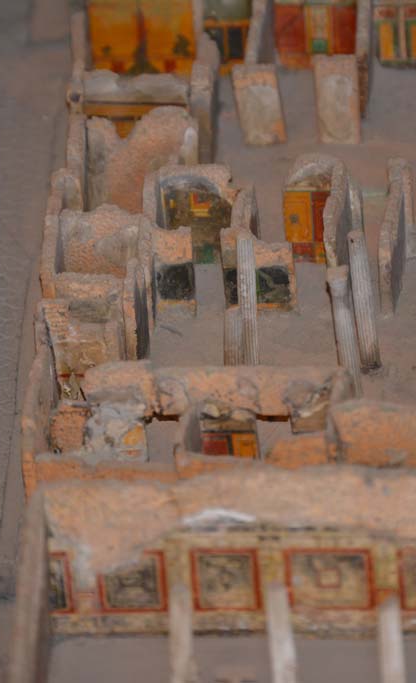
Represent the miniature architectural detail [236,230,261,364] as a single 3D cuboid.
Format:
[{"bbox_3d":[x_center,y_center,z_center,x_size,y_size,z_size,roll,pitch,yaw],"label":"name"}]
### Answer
[{"bbox_3d":[0.013,-0.013,2.203,0.006,0.052,0.006,-2,33,0],"label":"miniature architectural detail"}]

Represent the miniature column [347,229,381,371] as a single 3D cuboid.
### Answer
[{"bbox_3d":[0.052,-0.014,2.201,0.006,0.052,0.006,-7,33,1],"label":"miniature column"}]

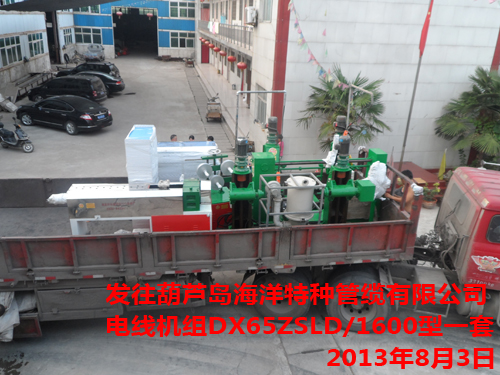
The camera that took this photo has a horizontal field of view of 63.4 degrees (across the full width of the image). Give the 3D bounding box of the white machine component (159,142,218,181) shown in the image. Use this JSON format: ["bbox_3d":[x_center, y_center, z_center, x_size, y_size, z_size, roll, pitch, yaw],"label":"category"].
[{"bbox_3d":[-1.159,-0.155,7.403,1.069,1.286,0.465,-1,22,-9],"label":"white machine component"}]

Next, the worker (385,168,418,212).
[{"bbox_3d":[2.719,0.462,7.316,0.544,1.603,0.465,-1,22,-9],"label":"worker"}]

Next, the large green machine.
[{"bbox_3d":[0.662,-0.174,6.980,3.137,1.761,1.732,-1,22,-9],"label":"large green machine"}]

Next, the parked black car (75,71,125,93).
[{"bbox_3d":[-10.802,-6.888,26.829,4.780,1.460,1.810,2,22,-1],"label":"parked black car"}]

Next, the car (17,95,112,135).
[{"bbox_3d":[-8.554,-3.449,18.439,4.850,1.480,1.800,13,24,24],"label":"car"}]

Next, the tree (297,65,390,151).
[{"bbox_3d":[2.728,-1.665,11.978,2.869,3.760,2.177,-1,22,-9],"label":"tree"}]

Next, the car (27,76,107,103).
[{"bbox_3d":[-10.701,-5.685,23.610,4.790,1.630,1.810,6,22,10],"label":"car"}]

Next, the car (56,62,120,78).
[{"bbox_3d":[-12.065,-8.446,30.230,4.650,1.730,1.830,5,22,7],"label":"car"}]

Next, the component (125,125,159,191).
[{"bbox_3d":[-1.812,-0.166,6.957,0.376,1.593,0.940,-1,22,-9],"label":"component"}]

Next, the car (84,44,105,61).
[{"bbox_3d":[-19.045,-16.457,49.760,1.600,1.570,3.700,2,22,-1],"label":"car"}]

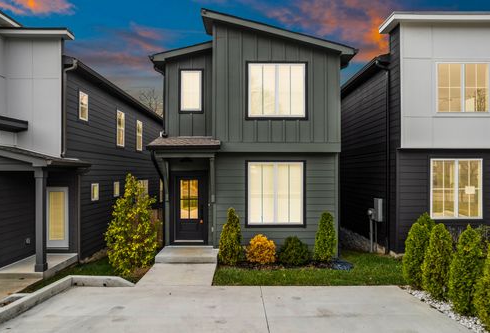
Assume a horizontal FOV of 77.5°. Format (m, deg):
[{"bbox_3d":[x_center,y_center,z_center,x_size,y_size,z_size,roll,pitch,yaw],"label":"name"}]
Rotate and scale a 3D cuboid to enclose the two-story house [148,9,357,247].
[{"bbox_3d":[0.050,-0.740,13.700,5.900,6.900,10.800,0,-1,-1],"label":"two-story house"}]

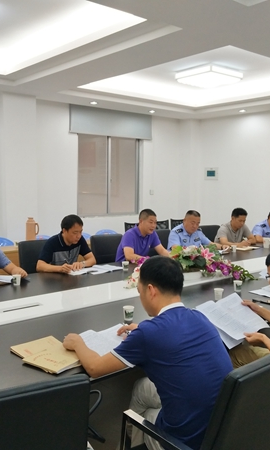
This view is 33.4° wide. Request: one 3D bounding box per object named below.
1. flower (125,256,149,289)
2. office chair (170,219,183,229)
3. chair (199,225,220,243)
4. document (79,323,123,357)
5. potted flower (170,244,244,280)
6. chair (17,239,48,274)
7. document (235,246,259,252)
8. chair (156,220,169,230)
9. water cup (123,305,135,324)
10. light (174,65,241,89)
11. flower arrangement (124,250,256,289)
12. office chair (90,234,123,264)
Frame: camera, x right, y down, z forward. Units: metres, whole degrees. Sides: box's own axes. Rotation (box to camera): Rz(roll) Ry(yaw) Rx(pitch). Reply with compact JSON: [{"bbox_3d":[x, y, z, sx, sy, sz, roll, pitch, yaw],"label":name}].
[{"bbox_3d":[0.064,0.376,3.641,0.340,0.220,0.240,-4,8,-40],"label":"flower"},{"bbox_3d":[0.972,0.387,7.586,0.520,0.920,0.560,-4,8,-40],"label":"office chair"},{"bbox_3d":[1.250,0.520,6.386,0.560,0.970,0.600,-4,7,-40],"label":"chair"},{"bbox_3d":[-0.140,0.621,2.509,0.400,0.020,0.300,-4,7,-40],"label":"document"},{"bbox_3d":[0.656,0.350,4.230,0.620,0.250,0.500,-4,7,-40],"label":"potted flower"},{"bbox_3d":[-0.892,0.670,4.713,0.560,0.970,0.600,-5,8,-43],"label":"chair"},{"bbox_3d":[1.398,0.289,5.605,0.360,0.020,0.240,-4,8,-40],"label":"document"},{"bbox_3d":[0.542,0.420,7.224,0.520,0.920,0.560,-4,8,-40],"label":"chair"},{"bbox_3d":[-0.034,0.537,2.735,0.070,0.080,0.070,0,6,0],"label":"water cup"},{"bbox_3d":[1.029,-2.048,6.271,0.660,0.160,0.650,-4,7,-40],"label":"light"},{"bbox_3d":[0.459,0.334,3.892,1.120,0.260,0.520,-2,6,-20],"label":"flower arrangement"},{"bbox_3d":[-0.140,0.626,5.216,0.560,0.970,0.600,-4,7,-35],"label":"office chair"}]

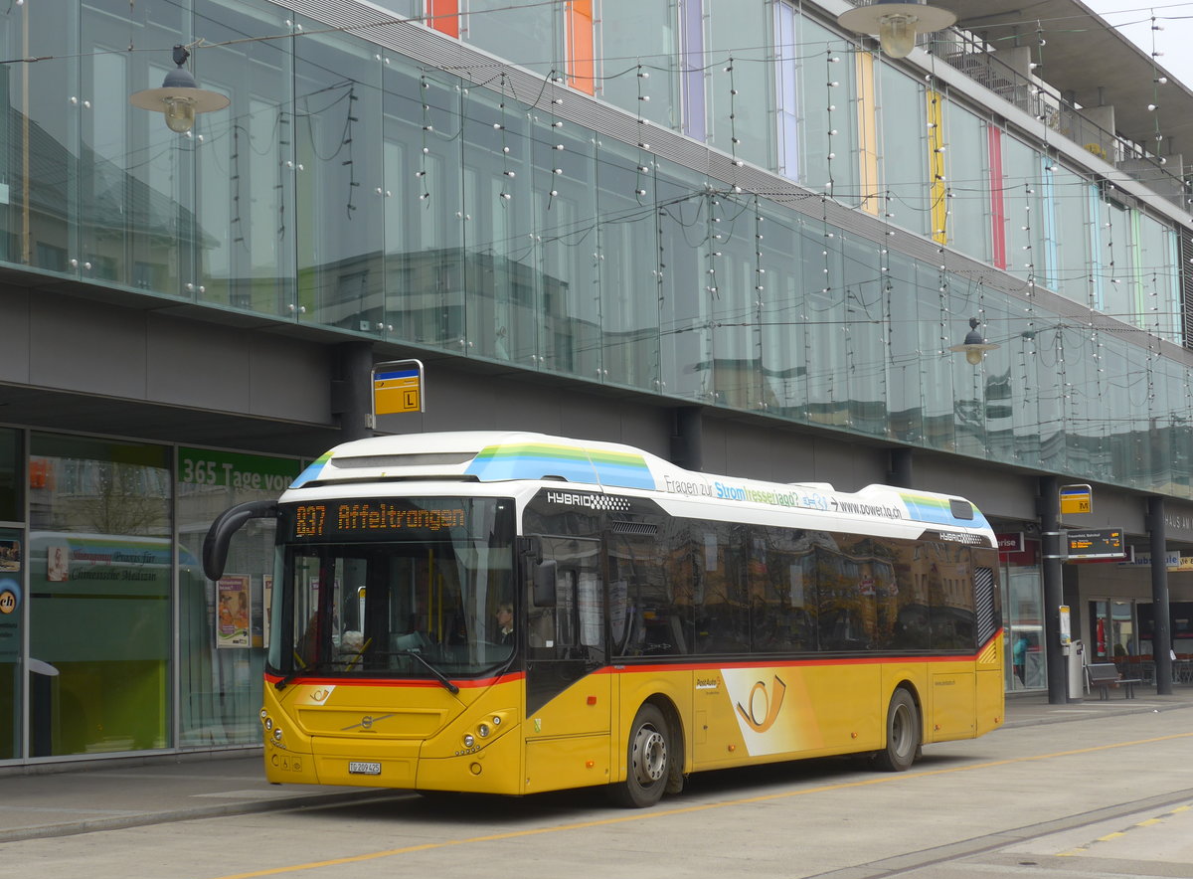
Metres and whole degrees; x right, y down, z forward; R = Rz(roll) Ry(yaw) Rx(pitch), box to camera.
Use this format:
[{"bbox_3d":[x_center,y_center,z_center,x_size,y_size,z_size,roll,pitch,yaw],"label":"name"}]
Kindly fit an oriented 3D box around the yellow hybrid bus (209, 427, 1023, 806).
[{"bbox_3d":[1.063,1.998,24.649,2.780,3.380,12.280,-2,-5,30],"label":"yellow hybrid bus"}]

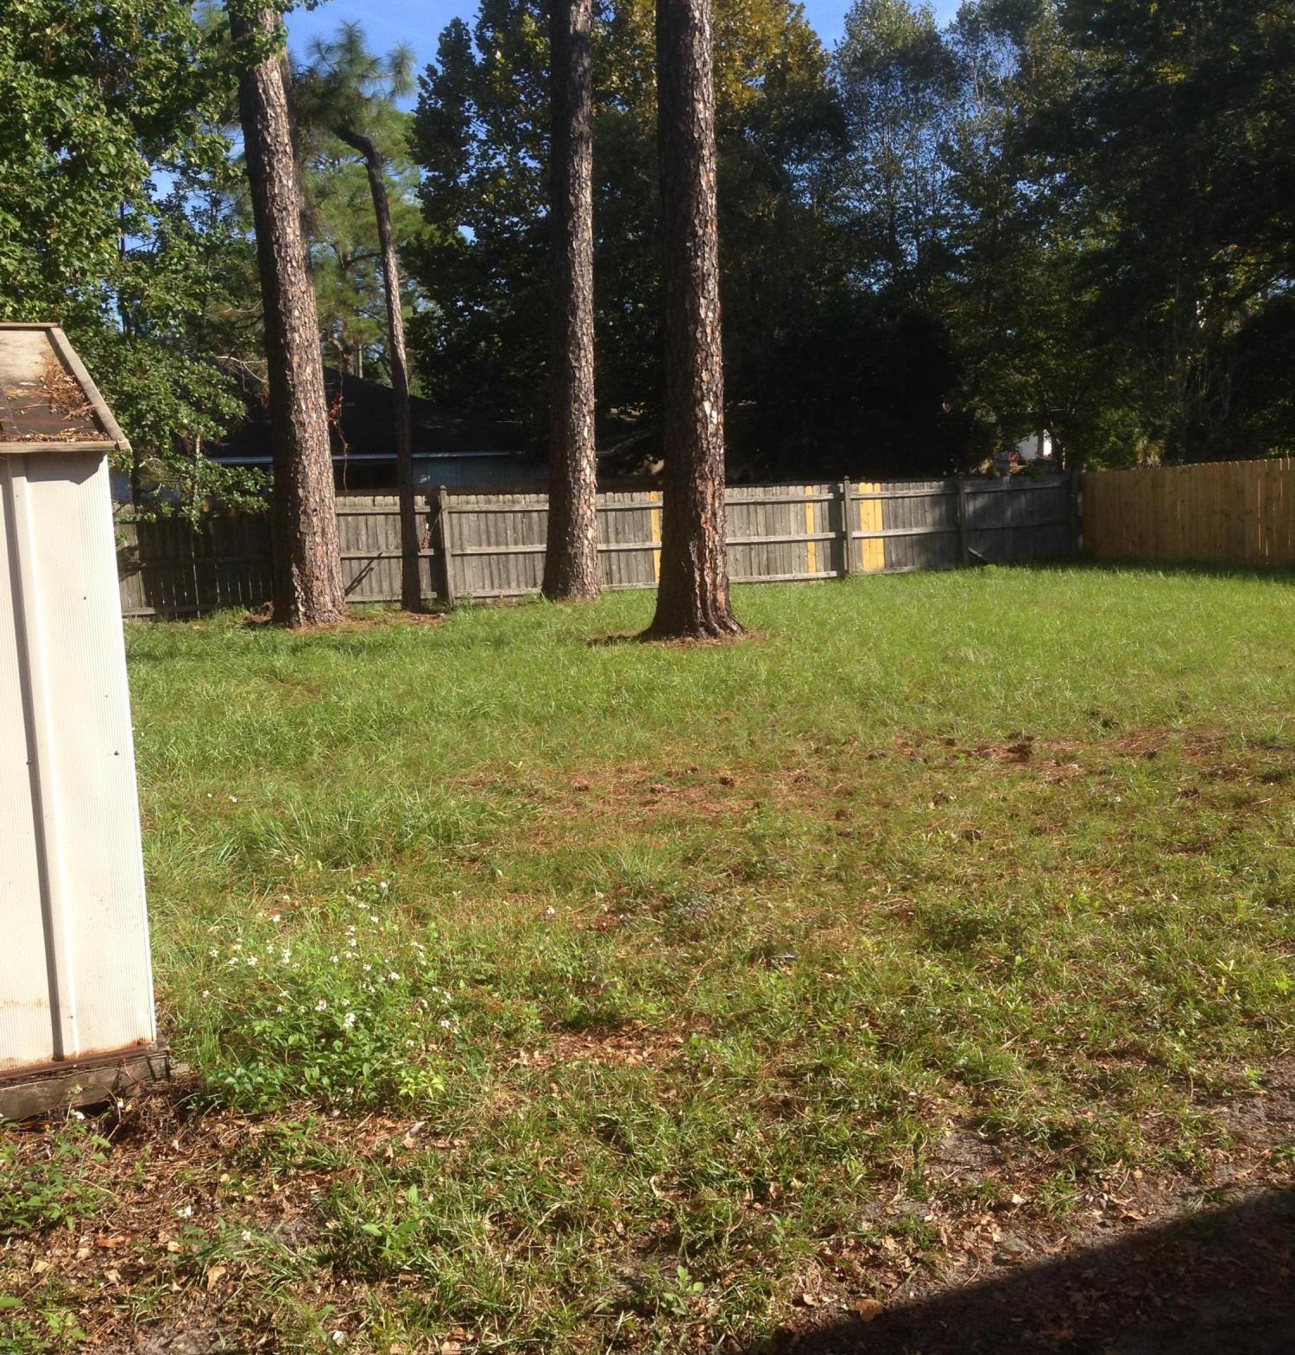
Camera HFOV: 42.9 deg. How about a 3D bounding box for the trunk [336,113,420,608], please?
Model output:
[{"bbox_3d":[-3.845,-4.393,23.625,0.779,6.932,0.500,-4,6,-8],"label":"trunk"}]

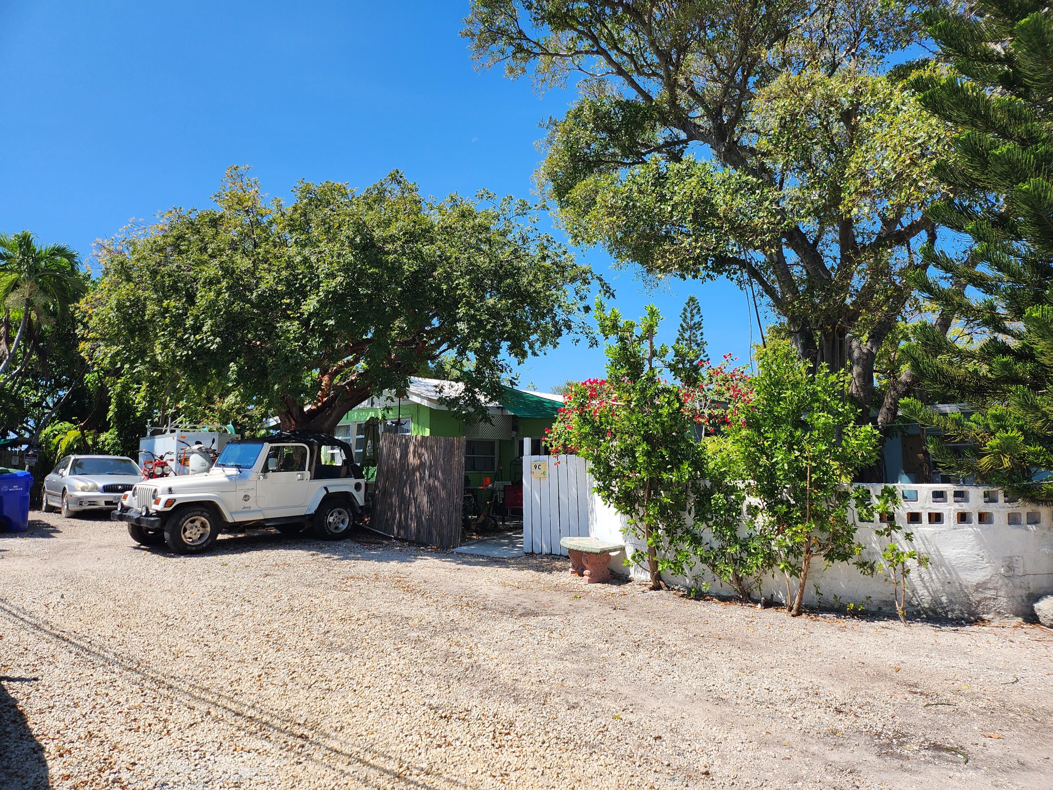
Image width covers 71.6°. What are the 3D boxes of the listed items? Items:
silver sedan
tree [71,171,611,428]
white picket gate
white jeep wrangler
[{"bbox_3d":[-10.483,2.187,17.855,1.820,1.420,4.740,5,-6,-41],"label":"silver sedan"},{"bbox_3d":[-3.601,-0.757,14.112,9.500,6.700,8.000,0,-5,0],"label":"tree"},{"bbox_3d":[0.445,1.617,10.682,1.020,1.410,0.080,-2,-5,24],"label":"white picket gate"},{"bbox_3d":[-4.443,1.519,12.027,1.740,1.800,3.850,-4,-6,41],"label":"white jeep wrangler"}]

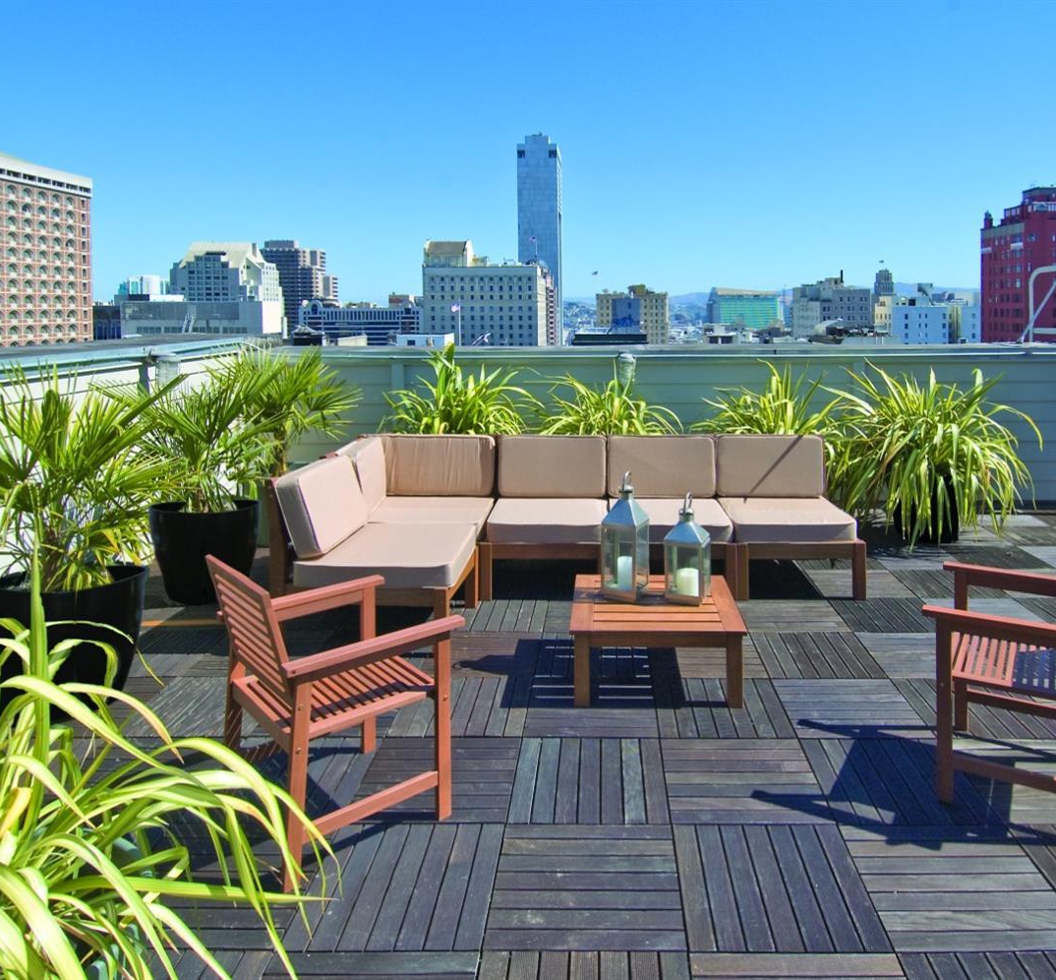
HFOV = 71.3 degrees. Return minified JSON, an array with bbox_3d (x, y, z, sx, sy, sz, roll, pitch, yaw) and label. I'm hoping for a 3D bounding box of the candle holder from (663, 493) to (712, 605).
[{"bbox_3d":[0.713,0.245,3.258,0.170,0.477,0.170,7,15,27],"label":"candle holder"}]

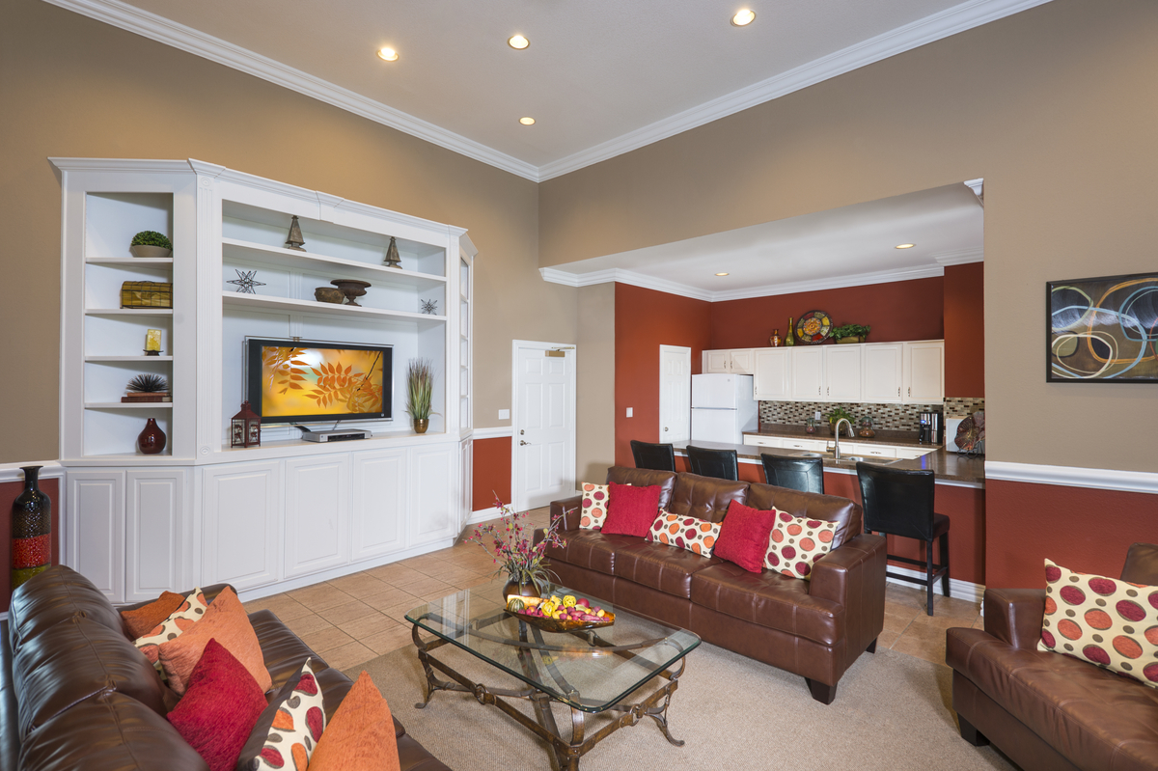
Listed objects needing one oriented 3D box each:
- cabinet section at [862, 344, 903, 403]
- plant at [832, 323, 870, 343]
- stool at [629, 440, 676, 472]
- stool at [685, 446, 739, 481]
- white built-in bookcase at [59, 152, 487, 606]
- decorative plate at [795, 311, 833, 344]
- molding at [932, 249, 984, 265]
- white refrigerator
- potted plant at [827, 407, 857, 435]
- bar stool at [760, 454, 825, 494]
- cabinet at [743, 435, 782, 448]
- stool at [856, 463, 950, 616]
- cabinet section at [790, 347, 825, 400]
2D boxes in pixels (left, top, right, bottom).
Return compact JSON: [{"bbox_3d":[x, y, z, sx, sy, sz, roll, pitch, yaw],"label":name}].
[{"bbox_3d":[3.964,-0.156,7.032,0.475,0.764,0.330,0,0,42],"label":"cabinet section"},{"bbox_3d":[3.588,-0.674,7.210,0.460,0.273,0.220,0,0,43],"label":"plant"},{"bbox_3d":[0.883,1.063,5.449,0.487,1.000,0.562,0,0,43],"label":"stool"},{"bbox_3d":[1.350,1.064,5.020,0.487,1.000,0.562,0,0,43],"label":"stool"},{"bbox_3d":[-2.074,0.020,4.690,0.730,3.060,3.465,0,0,42],"label":"white built-in bookcase"},{"bbox_3d":[3.244,-0.783,7.533,0.490,0.490,0.050,0,-14,42],"label":"decorative plate"},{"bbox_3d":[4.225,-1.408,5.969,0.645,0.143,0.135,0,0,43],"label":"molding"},{"bbox_3d":[2.185,0.706,8.181,0.725,1.703,0.750,0,0,43],"label":"white refrigerator"},{"bbox_3d":[3.441,0.464,7.178,0.360,0.390,0.340,0,0,42],"label":"potted plant"},{"bbox_3d":[1.835,1.059,4.475,0.480,1.000,0.550,0,0,42],"label":"bar stool"},{"bbox_3d":[2.722,1.121,7.714,0.550,0.860,0.620,0,0,42],"label":"cabinet"},{"bbox_3d":[2.380,1.069,4.003,0.490,0.995,0.585,0,0,43],"label":"stool"},{"bbox_3d":[3.268,-0.157,7.668,0.457,0.764,0.330,0,0,42],"label":"cabinet section"}]

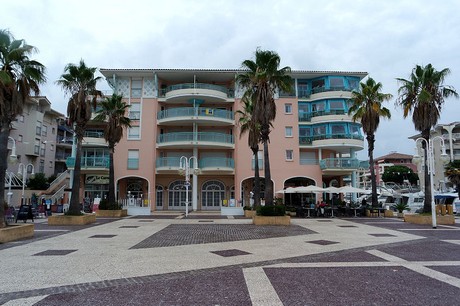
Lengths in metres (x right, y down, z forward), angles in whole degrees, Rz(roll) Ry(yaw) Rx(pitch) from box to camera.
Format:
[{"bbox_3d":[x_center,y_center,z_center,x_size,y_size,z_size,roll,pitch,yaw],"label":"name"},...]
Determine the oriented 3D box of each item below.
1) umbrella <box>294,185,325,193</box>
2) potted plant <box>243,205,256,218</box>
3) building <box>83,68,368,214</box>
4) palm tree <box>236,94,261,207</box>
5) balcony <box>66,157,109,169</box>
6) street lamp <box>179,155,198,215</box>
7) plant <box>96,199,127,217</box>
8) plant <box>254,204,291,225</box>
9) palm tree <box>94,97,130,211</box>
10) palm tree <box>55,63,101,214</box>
[{"bbox_3d":[7.374,4.403,27.964,2.600,2.800,2.600,0,-8,0],"label":"umbrella"},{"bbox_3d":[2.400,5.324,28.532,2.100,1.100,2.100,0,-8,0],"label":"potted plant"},{"bbox_3d":[-0.400,-0.526,38.064,29.800,15.400,13.000,0,-8,-2],"label":"building"},{"bbox_3d":[2.501,-0.275,29.591,3.700,11.500,3.700,0,-8,0],"label":"palm tree"},{"bbox_3d":[-15.067,0.950,32.396,4.100,1.300,1.500,0,-8,-2],"label":"balcony"},{"bbox_3d":[-3.774,3.066,28.343,2.000,5.550,0.500,0,-8,0],"label":"street lamp"},{"bbox_3d":[-11.050,5.148,29.063,2.350,1.600,2.300,0,-8,0],"label":"plant"},{"bbox_3d":[2.963,4.358,21.716,2.400,1.250,2.300,0,-8,0],"label":"plant"},{"bbox_3d":[-11.538,-0.197,29.833,3.600,11.000,3.600,0,-8,0],"label":"palm tree"},{"bbox_3d":[-10.320,-1.104,20.871,3.000,10.400,3.000,0,-8,0],"label":"palm tree"}]

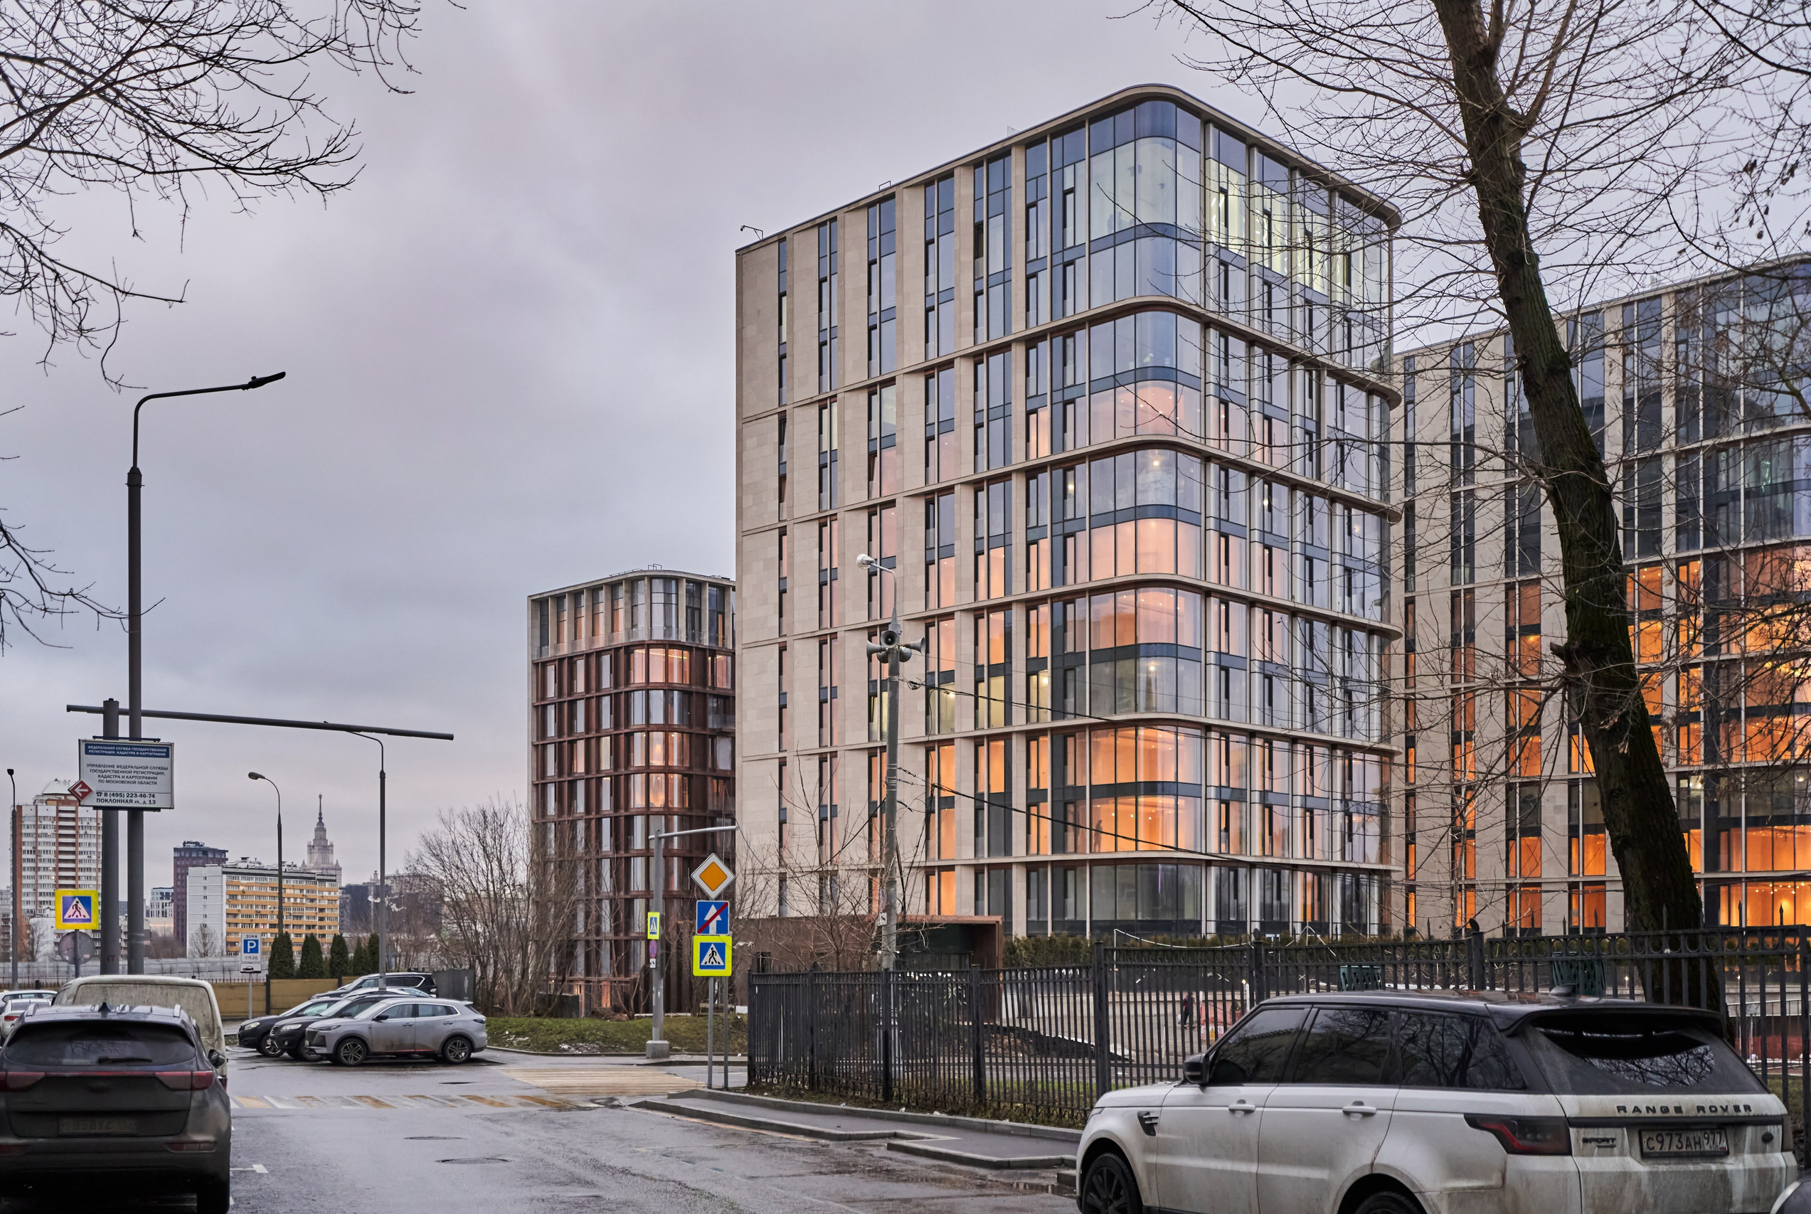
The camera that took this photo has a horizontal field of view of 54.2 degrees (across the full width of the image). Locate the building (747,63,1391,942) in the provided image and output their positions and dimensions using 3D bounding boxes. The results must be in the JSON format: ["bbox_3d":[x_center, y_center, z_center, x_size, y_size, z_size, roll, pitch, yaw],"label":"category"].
[{"bbox_3d":[9.827,-1.600,111.405,33.762,43.784,25.005,-6,-8,45],"label":"building"}]

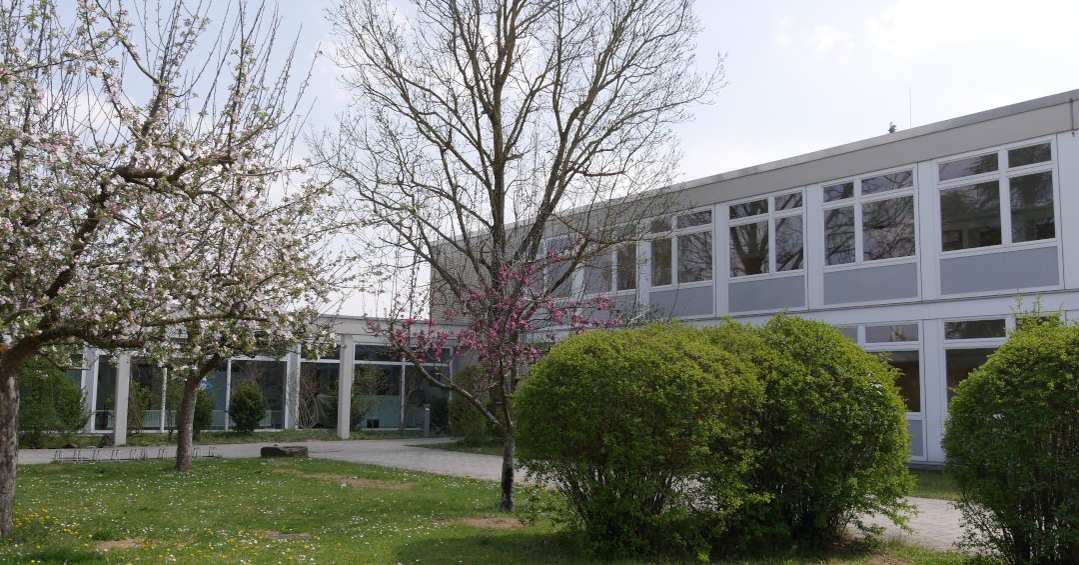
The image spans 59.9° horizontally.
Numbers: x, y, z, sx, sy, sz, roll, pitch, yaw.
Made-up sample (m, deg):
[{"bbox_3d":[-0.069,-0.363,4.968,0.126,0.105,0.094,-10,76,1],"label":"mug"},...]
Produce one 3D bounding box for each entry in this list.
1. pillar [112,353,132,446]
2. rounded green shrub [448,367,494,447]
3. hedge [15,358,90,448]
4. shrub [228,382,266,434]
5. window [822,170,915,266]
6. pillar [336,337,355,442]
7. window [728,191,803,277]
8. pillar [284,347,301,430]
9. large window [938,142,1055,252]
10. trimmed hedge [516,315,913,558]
[{"bbox_3d":[-11.943,3.135,26.808,0.260,2.984,0.265,6,-9,-37],"label":"pillar"},{"bbox_3d":[-2.219,4.058,31.019,1.400,2.400,1.400,6,-9,-37],"label":"rounded green shrub"},{"bbox_3d":[-13.601,3.292,26.018,2.100,2.500,1.600,6,-9,-37],"label":"hedge"},{"bbox_3d":[-9.317,3.982,29.827,1.150,1.600,1.150,6,-9,-37],"label":"shrub"},{"bbox_3d":[7.762,-1.481,22.111,0.140,2.055,2.450,6,-9,-37],"label":"window"},{"bbox_3d":[-6.446,3.476,31.068,0.265,3.379,0.265,6,-9,-37],"label":"pillar"},{"bbox_3d":[5.915,-1.217,24.474,0.140,2.047,2.421,6,-9,-37],"label":"window"},{"bbox_3d":[-8.360,3.521,31.667,0.380,2.891,0.300,6,-9,-37],"label":"pillar"},{"bbox_3d":[9.606,-1.755,19.753,0.140,2.077,2.457,6,-9,-37],"label":"large window"},{"bbox_3d":[1.830,1.515,9.750,4.050,2.400,2.400,2,-7,-11],"label":"trimmed hedge"}]

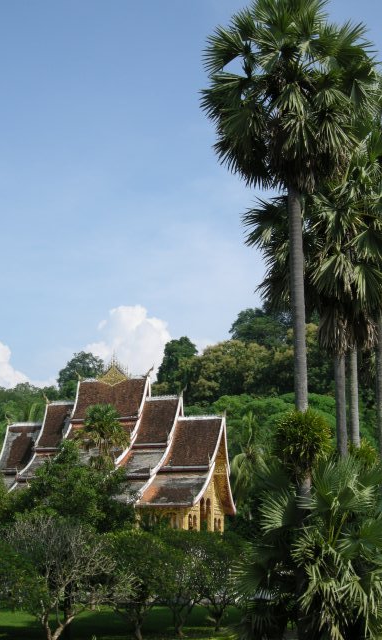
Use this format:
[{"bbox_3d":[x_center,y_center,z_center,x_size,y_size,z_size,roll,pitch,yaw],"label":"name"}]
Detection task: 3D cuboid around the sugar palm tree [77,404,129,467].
[{"bbox_3d":[-6.687,13.088,64.801,3.900,13.980,3.900,1,-15,0],"label":"sugar palm tree"}]

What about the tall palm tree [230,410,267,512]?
[{"bbox_3d":[5.921,18.439,91.385,4.800,17.970,4.800,1,-15,0],"label":"tall palm tree"}]

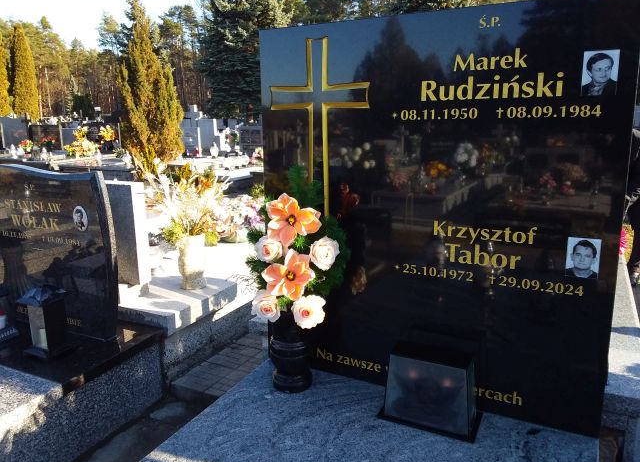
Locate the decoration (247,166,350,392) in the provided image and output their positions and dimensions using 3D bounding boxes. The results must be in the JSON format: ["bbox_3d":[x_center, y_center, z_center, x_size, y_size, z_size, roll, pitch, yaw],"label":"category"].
[{"bbox_3d":[-0.063,0.180,1.819,0.345,0.782,0.260,2,11,10],"label":"decoration"}]

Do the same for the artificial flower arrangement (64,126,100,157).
[{"bbox_3d":[-5.759,-2.173,12.500,0.800,0.760,0.550,5,12,27],"label":"artificial flower arrangement"}]

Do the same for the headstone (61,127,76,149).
[{"bbox_3d":[-6.480,-2.399,13.500,0.750,0.580,0.130,5,12,27],"label":"headstone"}]

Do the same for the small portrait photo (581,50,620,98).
[{"bbox_3d":[0.758,-0.427,1.399,0.085,0.117,0.008,5,12,27],"label":"small portrait photo"}]

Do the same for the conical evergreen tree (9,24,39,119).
[{"bbox_3d":[-12.557,-6.056,22.000,1.150,5.400,1.150,-6,13,-28],"label":"conical evergreen tree"}]

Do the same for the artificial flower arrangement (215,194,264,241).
[{"bbox_3d":[-0.798,-0.136,5.200,0.500,0.460,0.420,5,12,27],"label":"artificial flower arrangement"}]

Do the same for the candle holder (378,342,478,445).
[{"bbox_3d":[0.362,0.496,1.669,0.309,0.214,0.185,5,12,27],"label":"candle holder"}]

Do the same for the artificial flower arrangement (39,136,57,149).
[{"bbox_3d":[-6.843,-2.222,13.000,0.450,0.360,0.320,5,12,27],"label":"artificial flower arrangement"}]

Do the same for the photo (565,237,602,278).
[{"bbox_3d":[0.761,0.079,1.498,0.085,0.115,0.008,5,12,27],"label":"photo"}]

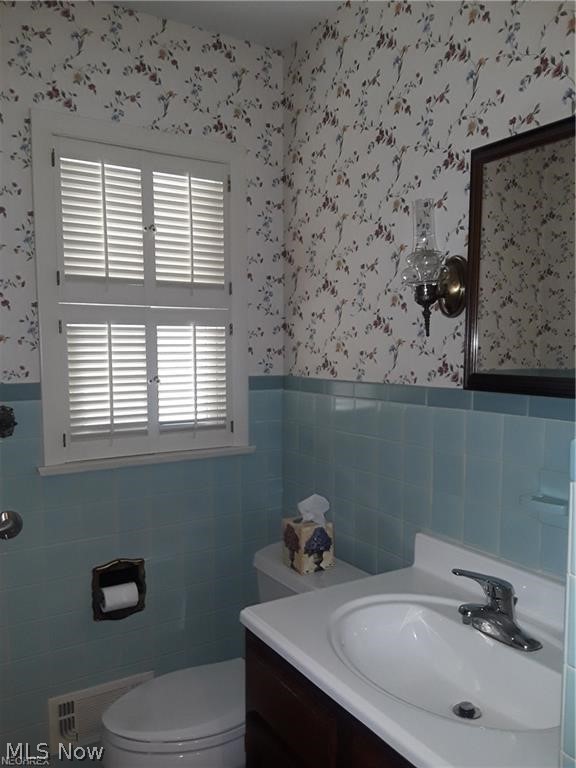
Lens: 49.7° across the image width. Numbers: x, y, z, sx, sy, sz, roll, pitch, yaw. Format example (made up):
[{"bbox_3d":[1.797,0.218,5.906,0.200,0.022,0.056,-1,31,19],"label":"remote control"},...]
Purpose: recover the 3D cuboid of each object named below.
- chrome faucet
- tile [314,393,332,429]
[{"bbox_3d":[0.411,0.454,1.296,0.182,0.164,0.158,-2,4,-32],"label":"chrome faucet"},{"bbox_3d":[0.123,0.091,2.046,0.010,0.108,0.108,-2,4,-32],"label":"tile"}]

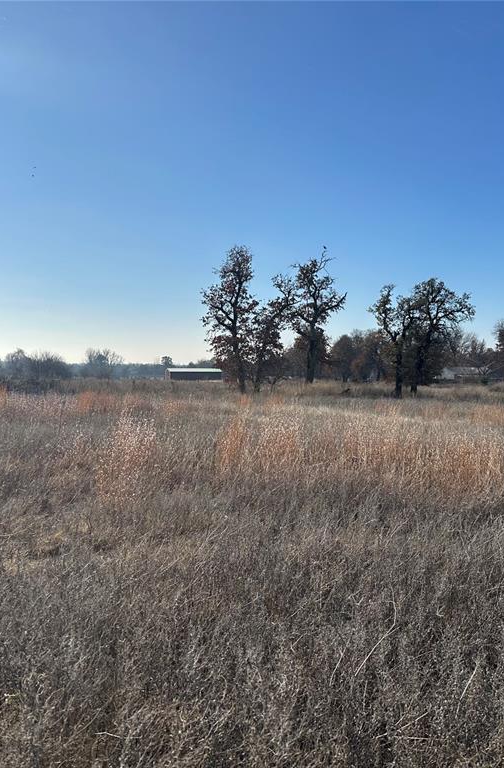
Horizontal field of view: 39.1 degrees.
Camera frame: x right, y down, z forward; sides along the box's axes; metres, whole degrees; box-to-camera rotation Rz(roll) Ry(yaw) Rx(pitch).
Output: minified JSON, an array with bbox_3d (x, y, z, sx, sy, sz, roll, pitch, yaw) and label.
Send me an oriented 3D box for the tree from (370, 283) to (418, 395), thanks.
[{"bbox_3d":[9.570,-2.810,47.000,3.440,7.550,3.270,0,1,0],"label":"tree"}]

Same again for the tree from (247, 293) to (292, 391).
[{"bbox_3d":[1.230,-2.960,50.000,3.240,6.970,3.080,0,1,0],"label":"tree"}]

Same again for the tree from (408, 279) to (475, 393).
[{"bbox_3d":[13.810,-3.520,52.000,4.980,8.420,4.730,0,1,0],"label":"tree"}]

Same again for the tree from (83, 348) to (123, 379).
[{"bbox_3d":[-35.800,-4.910,170.000,9.580,7.180,8.620,0,1,0],"label":"tree"}]

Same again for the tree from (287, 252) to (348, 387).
[{"bbox_3d":[5.630,-5.940,62.000,5.240,11.790,4.720,0,1,0],"label":"tree"}]

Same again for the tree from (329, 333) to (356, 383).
[{"bbox_3d":[11.220,-3.100,88.000,3.470,6.070,3.820,0,1,0],"label":"tree"}]

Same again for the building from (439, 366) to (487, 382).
[{"bbox_3d":[42.990,-1.840,145.000,9.800,3.650,7.350,0,1,14],"label":"building"}]

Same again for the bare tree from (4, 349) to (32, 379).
[{"bbox_3d":[-49.330,-4.330,150.000,5.920,6.340,5.620,0,1,0],"label":"bare tree"}]

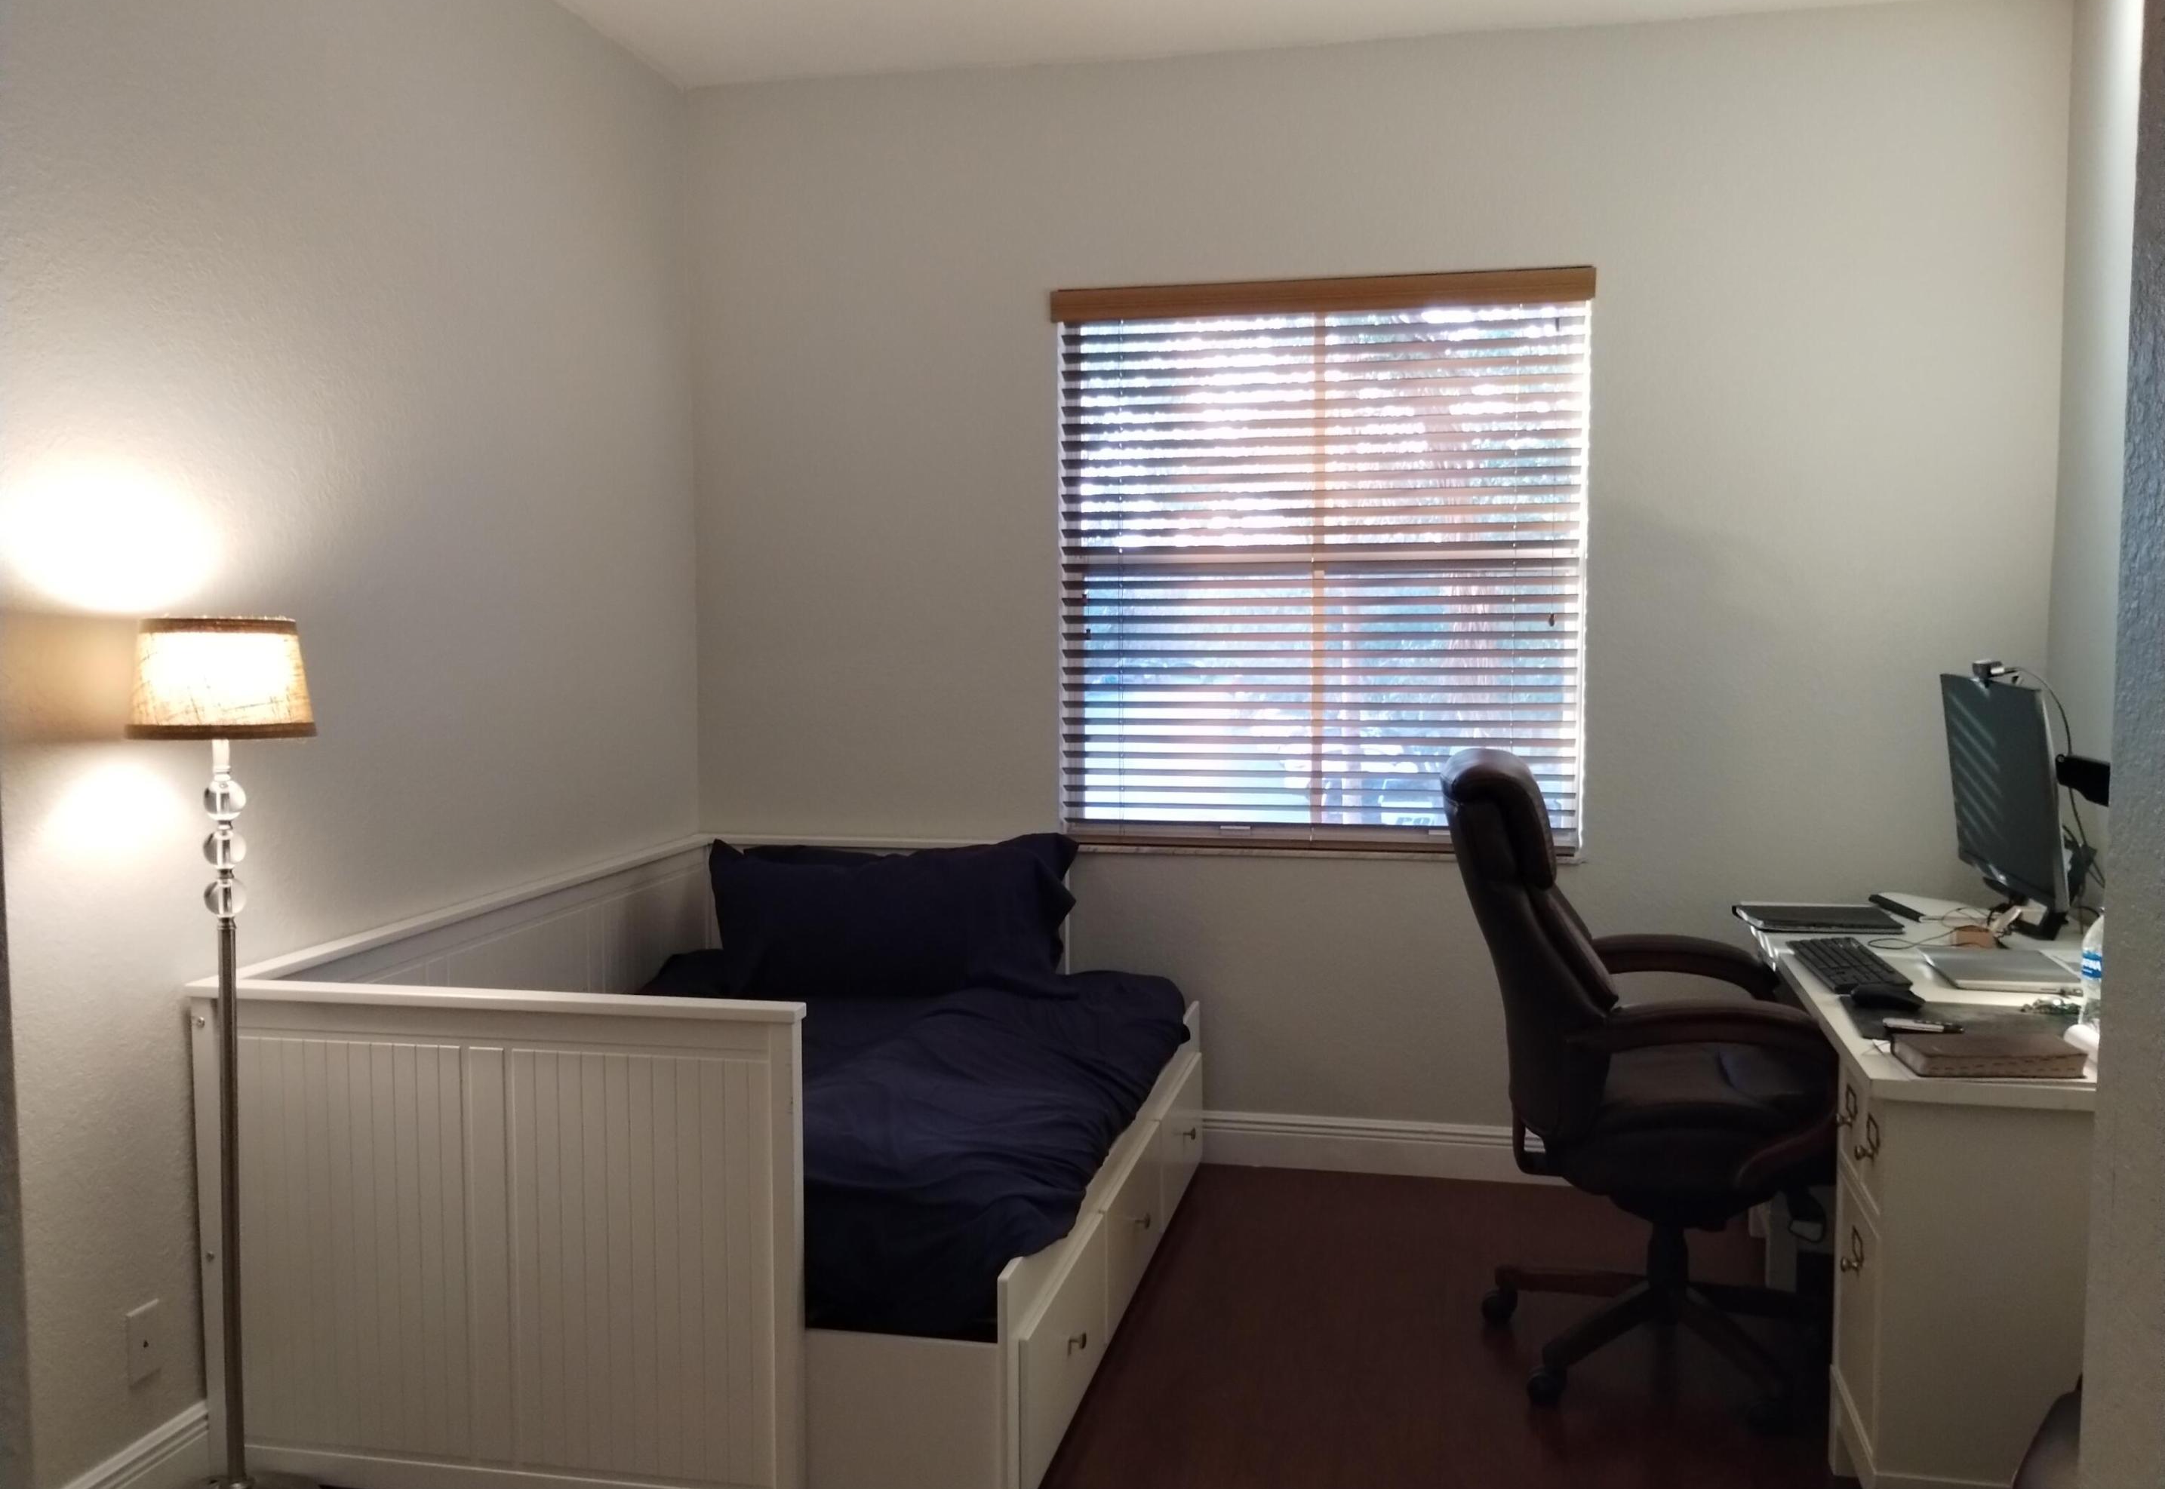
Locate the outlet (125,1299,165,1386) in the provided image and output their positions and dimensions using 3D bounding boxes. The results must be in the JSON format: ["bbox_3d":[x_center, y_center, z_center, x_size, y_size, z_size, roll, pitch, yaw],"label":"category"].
[{"bbox_3d":[-1.460,0.937,2.738,0.008,0.116,0.071,1,4,12],"label":"outlet"}]

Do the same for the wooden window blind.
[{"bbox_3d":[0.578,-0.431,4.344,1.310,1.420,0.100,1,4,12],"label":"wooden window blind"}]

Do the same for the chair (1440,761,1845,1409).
[{"bbox_3d":[1.075,0.594,3.299,0.760,1.160,0.690,0,4,4],"label":"chair"}]

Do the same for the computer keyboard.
[{"bbox_3d":[1.411,0.409,3.239,0.135,0.027,0.450,1,4,12],"label":"computer keyboard"}]

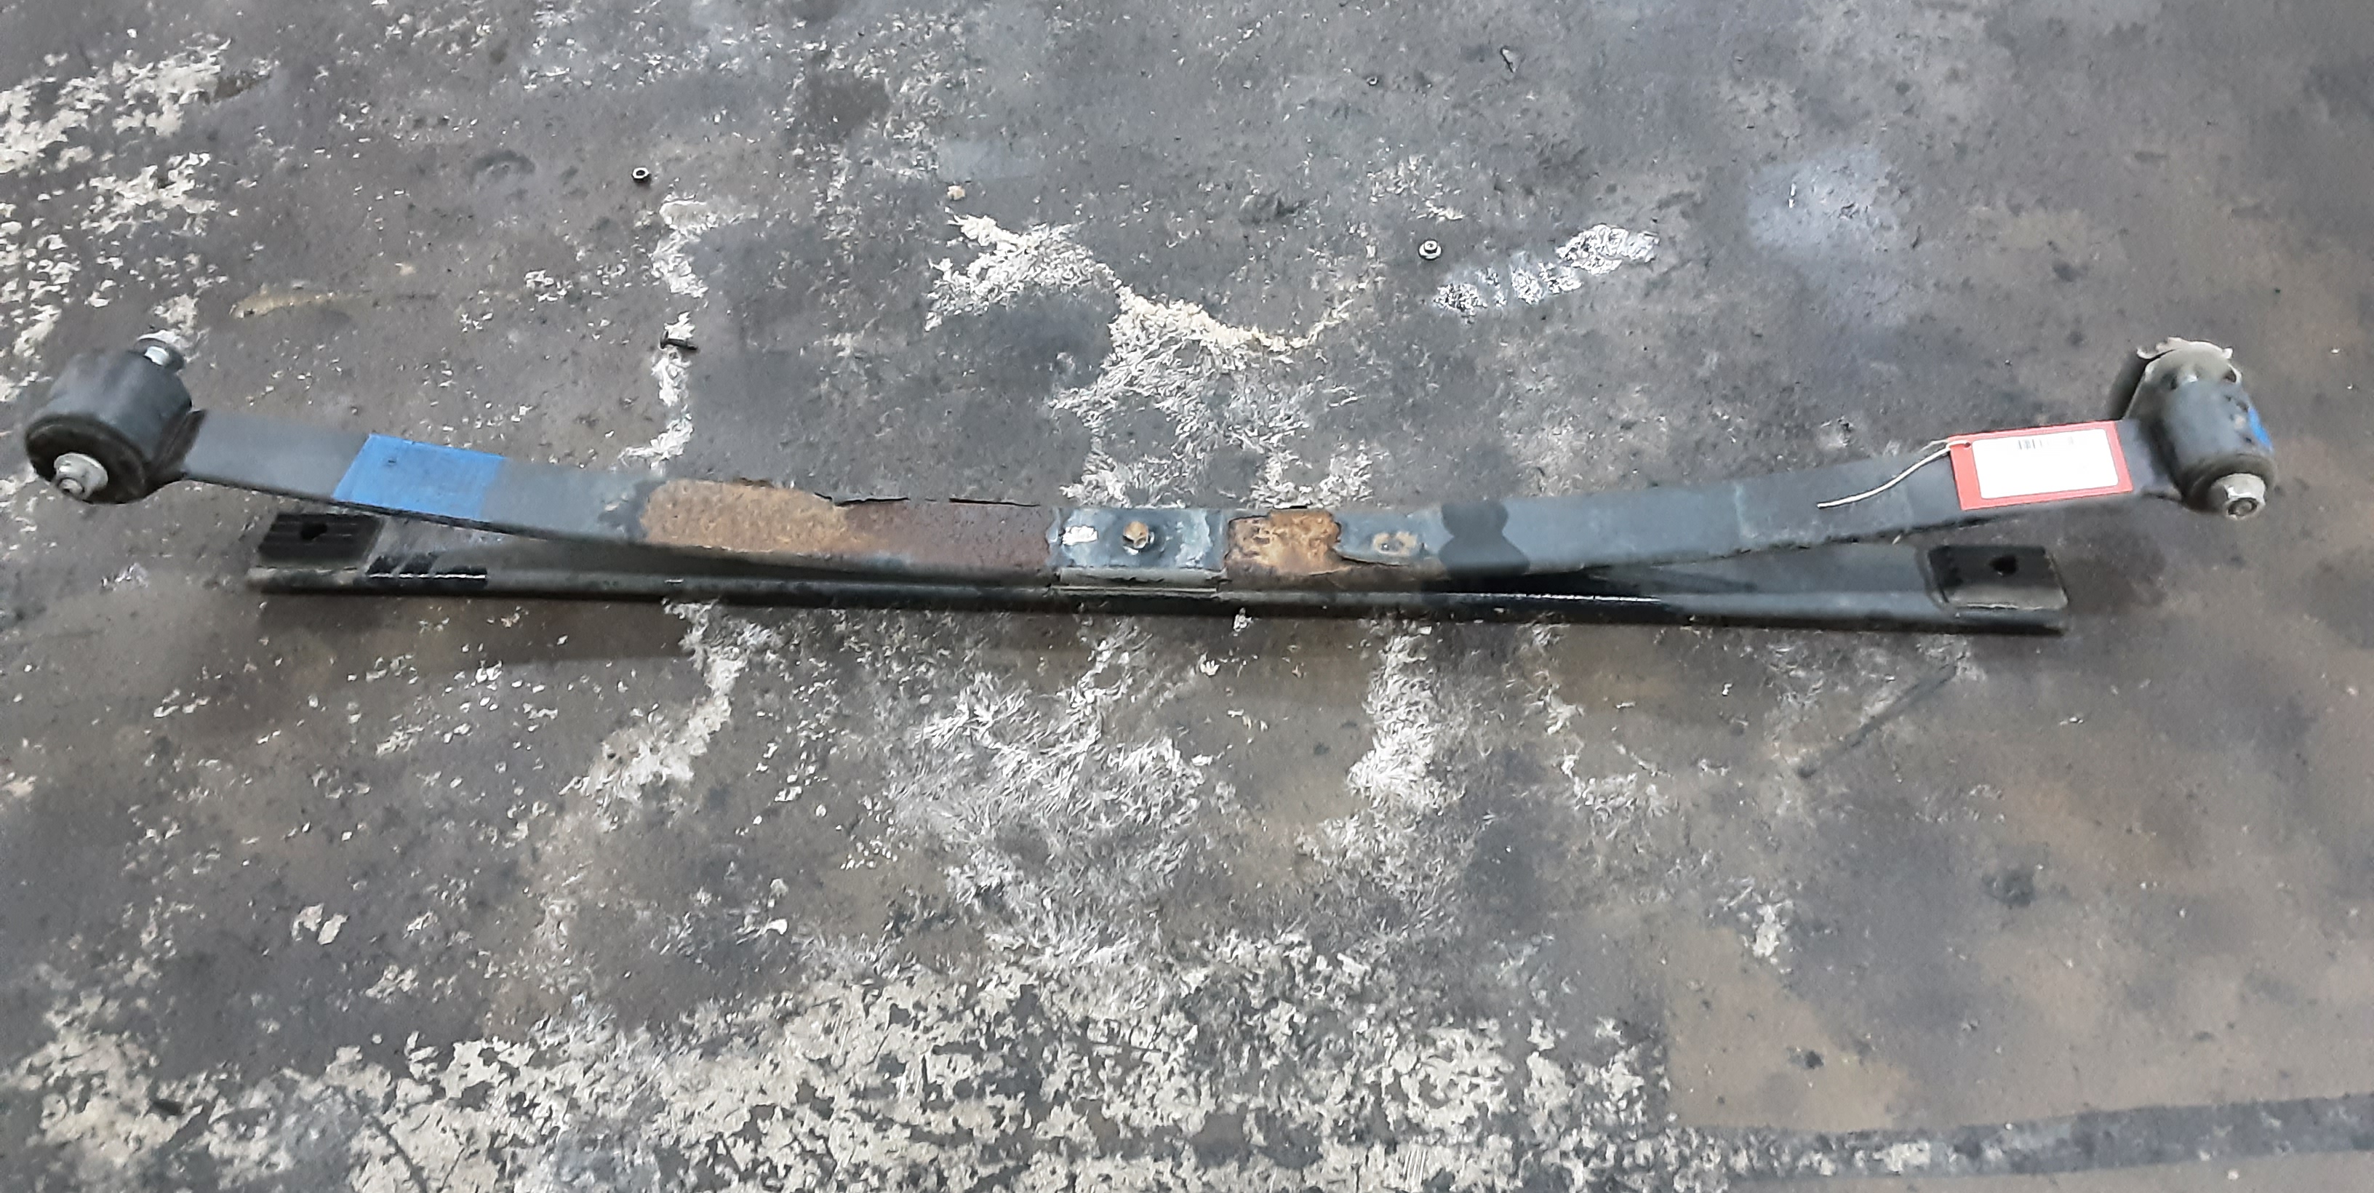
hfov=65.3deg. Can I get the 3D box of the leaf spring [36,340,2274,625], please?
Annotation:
[{"bbox_3d":[-0.035,-0.080,1.283,1.490,0.193,0.138,1,47,2],"label":"leaf spring"}]

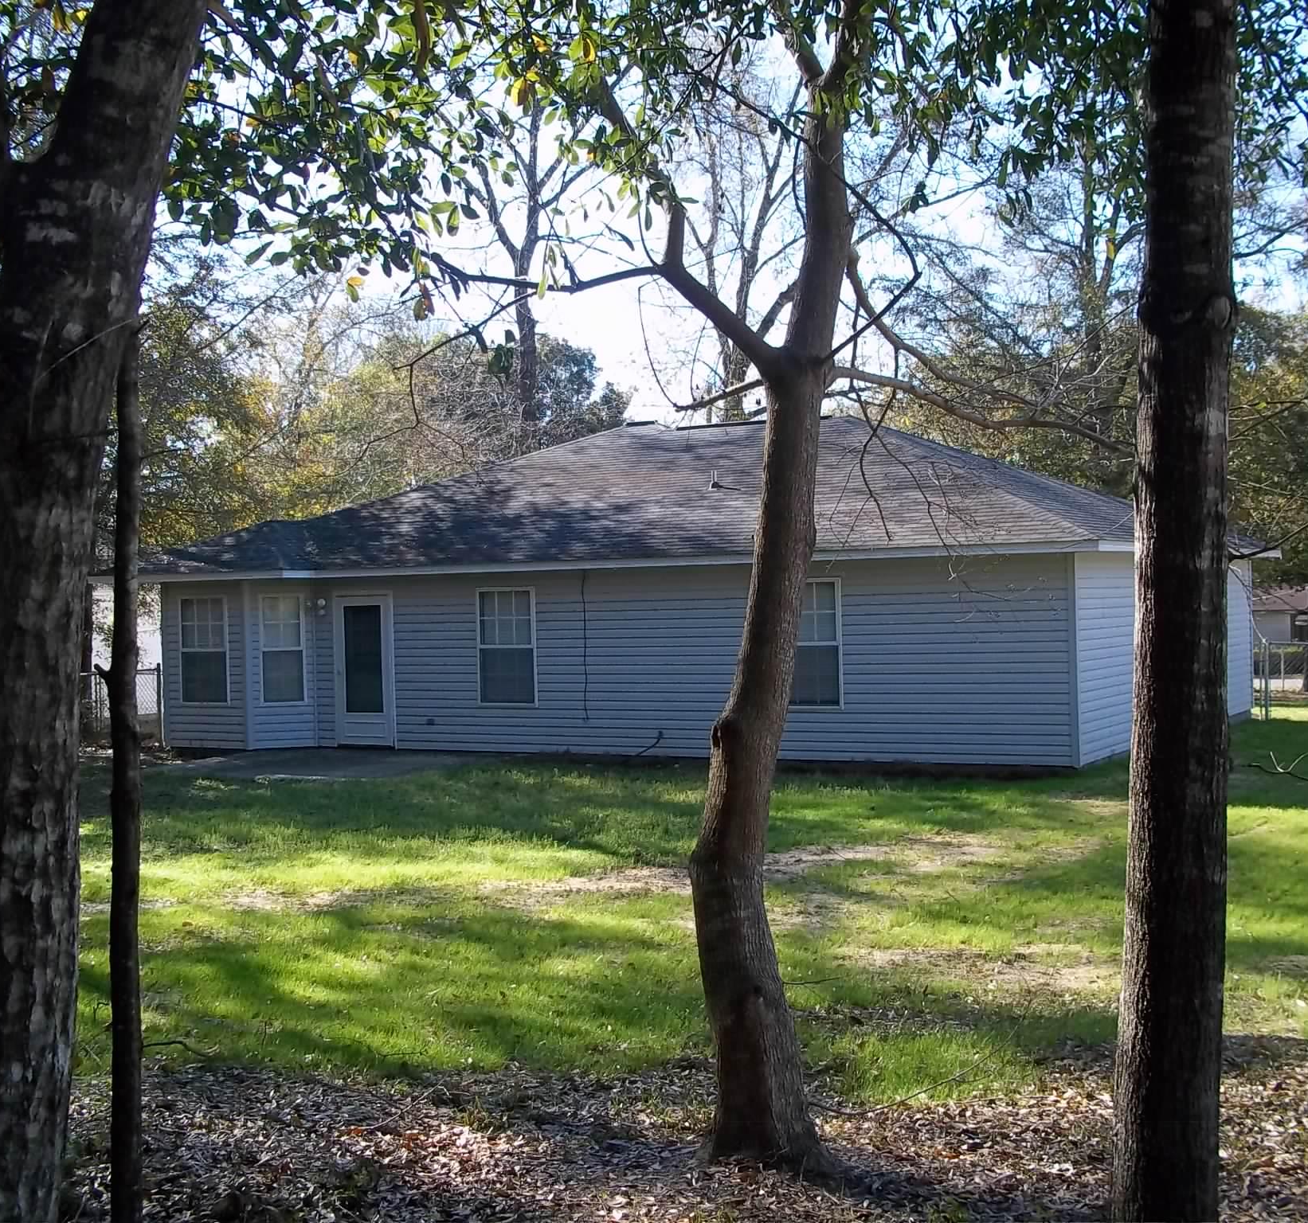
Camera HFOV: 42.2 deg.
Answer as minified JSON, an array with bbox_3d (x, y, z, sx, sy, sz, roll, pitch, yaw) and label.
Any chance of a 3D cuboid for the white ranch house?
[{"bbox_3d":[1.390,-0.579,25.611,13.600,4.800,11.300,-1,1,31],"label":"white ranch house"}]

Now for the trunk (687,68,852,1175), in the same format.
[{"bbox_3d":[0.360,0.030,5.300,0.500,3.450,0.450,-2,0,0],"label":"trunk"}]

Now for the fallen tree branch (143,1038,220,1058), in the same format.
[{"bbox_3d":[-1.842,1.698,6.600,0.330,0.090,0.130,-2,0,0],"label":"fallen tree branch"}]

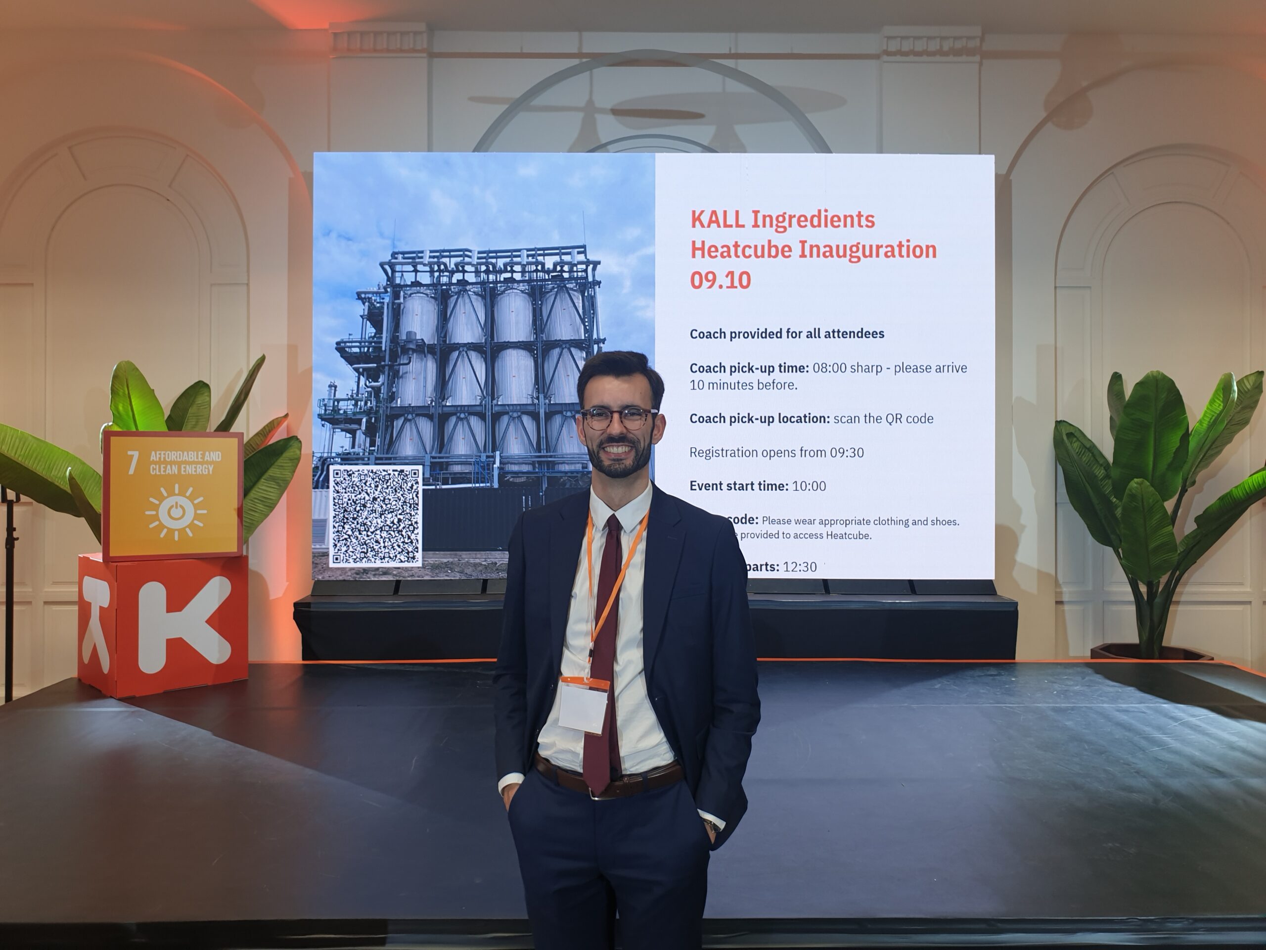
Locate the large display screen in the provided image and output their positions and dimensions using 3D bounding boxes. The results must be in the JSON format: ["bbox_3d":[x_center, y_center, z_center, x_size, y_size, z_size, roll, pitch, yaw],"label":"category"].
[{"bbox_3d":[0.126,-0.640,5.630,4.000,2.500,0.100,0,0,0],"label":"large display screen"}]

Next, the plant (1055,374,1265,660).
[{"bbox_3d":[3.150,0.430,5.520,1.450,2.080,1.250,0,0,0],"label":"plant"}]

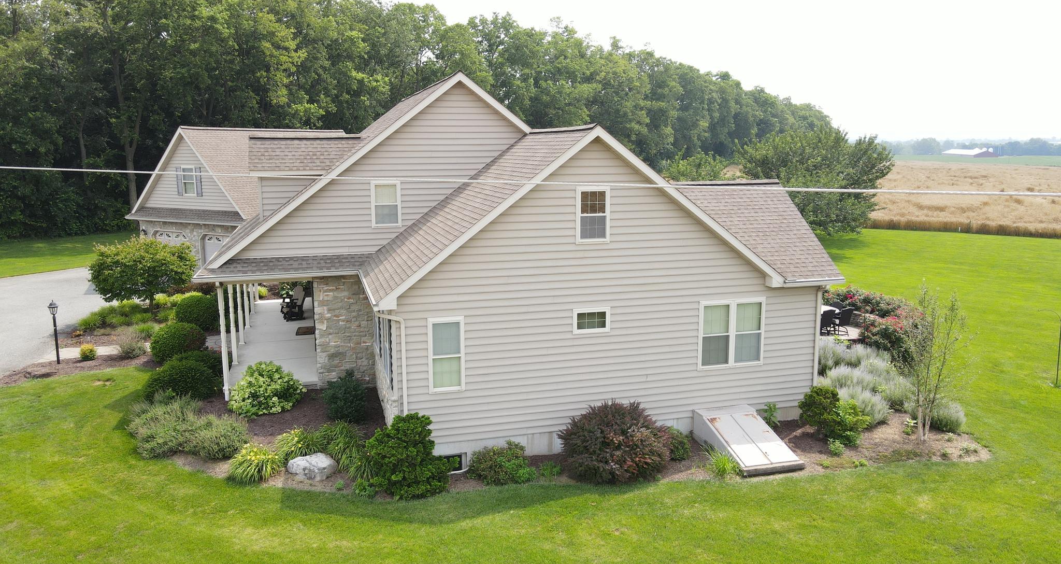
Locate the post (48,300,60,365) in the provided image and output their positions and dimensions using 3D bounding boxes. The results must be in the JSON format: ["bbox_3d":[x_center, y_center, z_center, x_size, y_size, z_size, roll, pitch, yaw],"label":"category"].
[{"bbox_3d":[-13.923,1.488,21.554,0.305,1.940,0.305,-3,10,-16],"label":"post"}]

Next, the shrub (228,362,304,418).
[{"bbox_3d":[-6.446,2.599,17.977,1.768,1.259,1.680,-4,11,-20],"label":"shrub"}]

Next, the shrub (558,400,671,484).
[{"bbox_3d":[1.607,3.024,14.318,2.216,1.478,1.822,-3,10,-16],"label":"shrub"}]

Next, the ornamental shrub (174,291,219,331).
[{"bbox_3d":[-11.597,1.018,25.619,1.527,1.399,1.527,-3,10,-16],"label":"ornamental shrub"}]

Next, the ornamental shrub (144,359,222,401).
[{"bbox_3d":[-8.956,2.565,18.992,1.817,0.975,1.726,-5,11,-26],"label":"ornamental shrub"}]

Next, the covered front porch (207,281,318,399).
[{"bbox_3d":[-7.914,0.414,23.026,2.350,2.900,10.750,-3,11,-16],"label":"covered front porch"}]

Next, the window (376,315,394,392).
[{"bbox_3d":[-3.398,1.092,16.757,0.148,1.714,4.038,-3,10,-16],"label":"window"}]

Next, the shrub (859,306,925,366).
[{"bbox_3d":[10.385,1.575,21.164,1.724,1.625,1.724,-3,10,-16],"label":"shrub"}]

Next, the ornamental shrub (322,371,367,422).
[{"bbox_3d":[-4.342,2.602,17.190,1.036,1.073,1.036,-3,11,-16],"label":"ornamental shrub"}]

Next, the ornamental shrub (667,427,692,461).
[{"bbox_3d":[3.070,3.331,15.337,0.577,0.631,0.577,0,10,0],"label":"ornamental shrub"}]

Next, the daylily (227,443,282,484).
[{"bbox_3d":[-5.411,3.490,14.422,1.023,0.605,1.023,-3,11,-16],"label":"daylily"}]

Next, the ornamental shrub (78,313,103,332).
[{"bbox_3d":[-16.814,1.535,28.109,0.838,0.728,0.838,-6,12,-31],"label":"ornamental shrub"}]

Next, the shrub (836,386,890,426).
[{"bbox_3d":[7.850,2.845,17.370,1.164,0.795,1.164,-3,11,-16],"label":"shrub"}]

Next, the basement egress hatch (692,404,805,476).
[{"bbox_3d":[4.652,3.366,15.906,1.378,0.638,2.236,-3,10,-14],"label":"basement egress hatch"}]

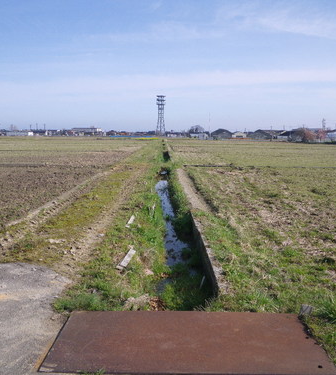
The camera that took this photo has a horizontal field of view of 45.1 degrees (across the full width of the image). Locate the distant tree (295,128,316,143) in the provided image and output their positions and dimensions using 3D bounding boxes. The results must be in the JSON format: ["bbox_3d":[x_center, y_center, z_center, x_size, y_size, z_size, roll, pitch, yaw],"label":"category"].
[{"bbox_3d":[26.980,-10.171,79.351,4.300,2.780,3.900,3,8,18],"label":"distant tree"}]

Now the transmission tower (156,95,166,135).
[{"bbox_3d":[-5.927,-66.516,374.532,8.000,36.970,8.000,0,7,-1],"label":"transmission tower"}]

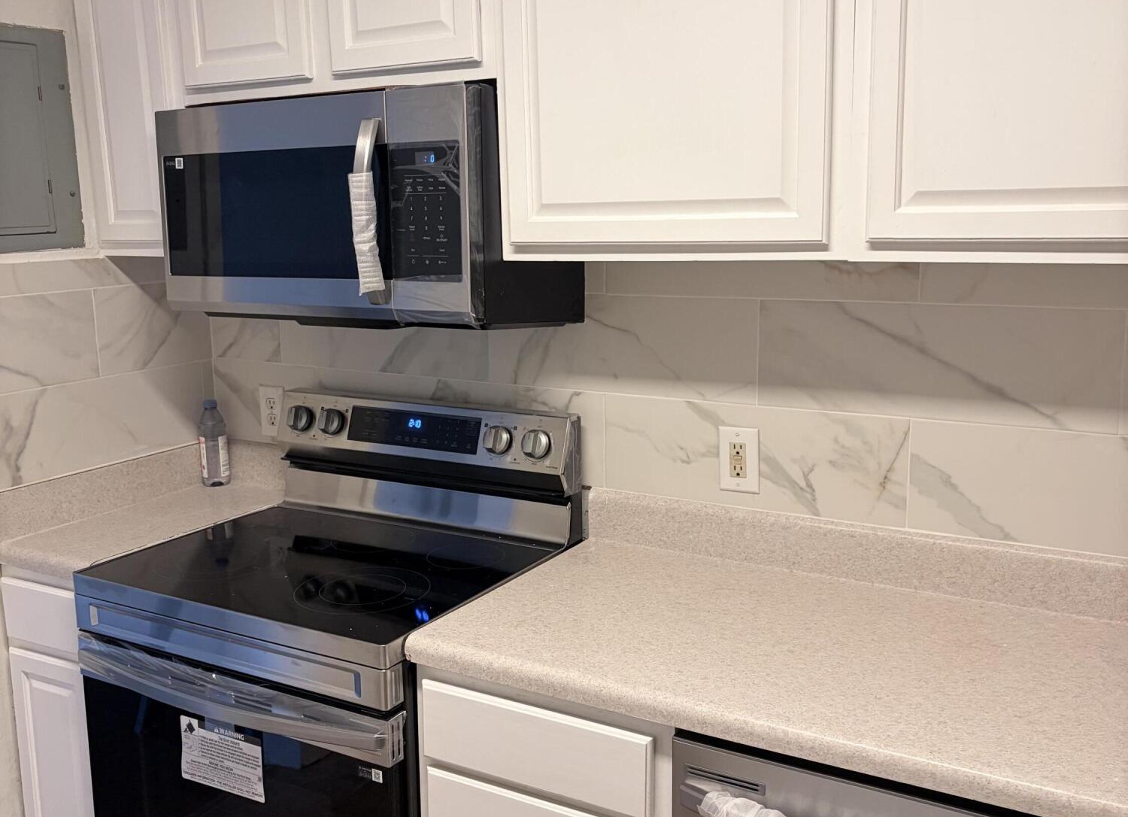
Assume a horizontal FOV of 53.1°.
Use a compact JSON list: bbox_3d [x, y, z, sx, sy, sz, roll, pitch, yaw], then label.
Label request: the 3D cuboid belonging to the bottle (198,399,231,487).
[{"bbox_3d":[-0.854,0.085,2.760,0.071,0.211,0.071,5,12,30],"label":"bottle"}]

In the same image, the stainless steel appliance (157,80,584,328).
[{"bbox_3d":[-0.390,-0.377,2.224,0.756,0.430,0.421,5,12,30],"label":"stainless steel appliance"}]

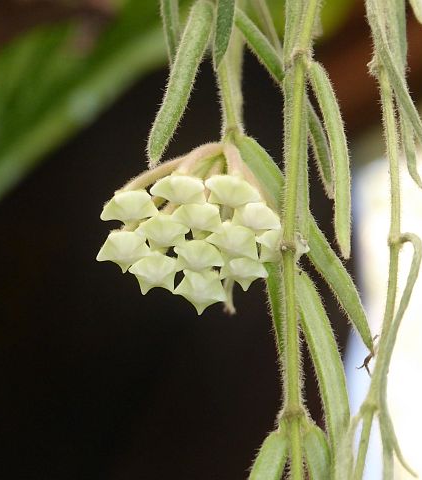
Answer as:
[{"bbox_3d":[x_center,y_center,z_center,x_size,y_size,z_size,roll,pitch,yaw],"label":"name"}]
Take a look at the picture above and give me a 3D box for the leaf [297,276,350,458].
[{"bbox_3d":[0.021,0.023,0.680,0.005,0.036,0.006,-12,0,0],"label":"leaf"}]

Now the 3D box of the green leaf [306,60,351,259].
[{"bbox_3d":[0.023,-0.015,0.680,0.004,0.037,0.005,-10,0,0],"label":"green leaf"}]

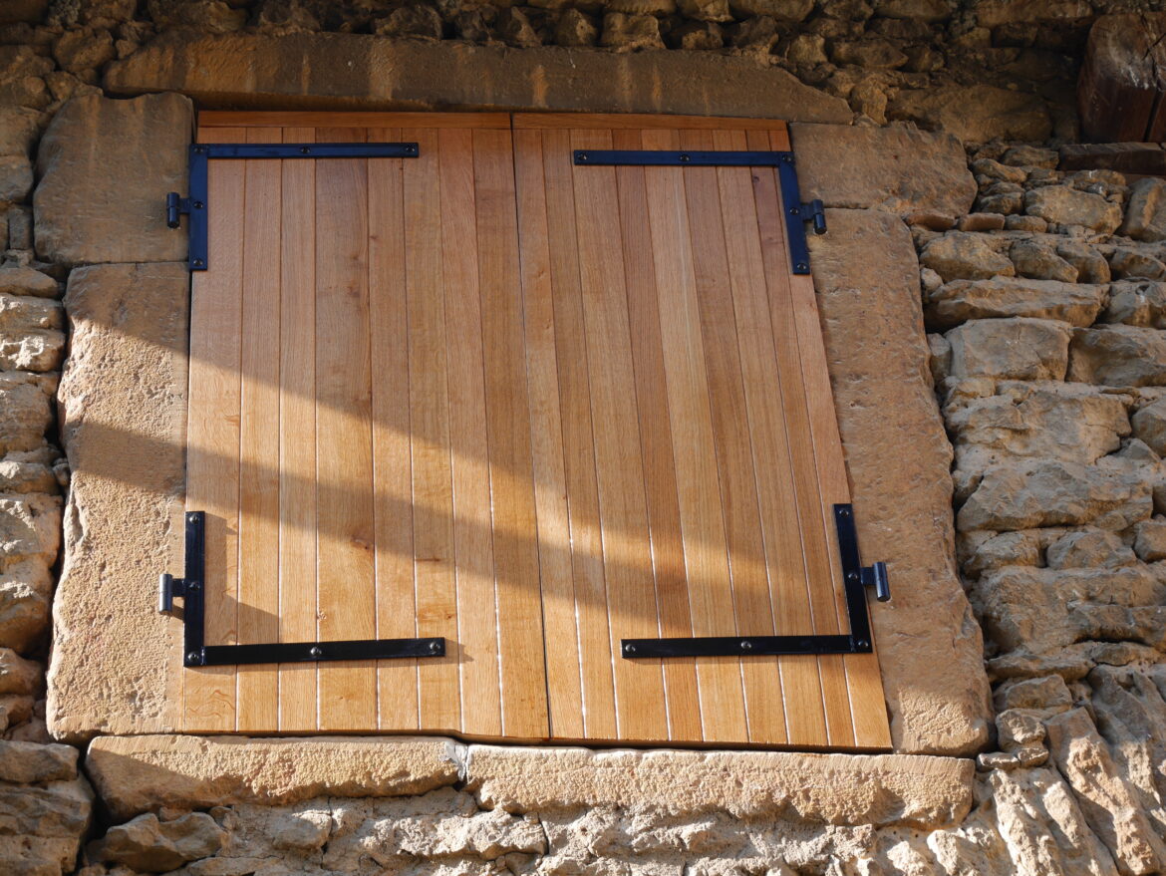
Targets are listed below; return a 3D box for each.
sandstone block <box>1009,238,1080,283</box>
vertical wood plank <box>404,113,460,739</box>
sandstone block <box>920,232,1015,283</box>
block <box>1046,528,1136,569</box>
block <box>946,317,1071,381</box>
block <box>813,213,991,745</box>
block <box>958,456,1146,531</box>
[{"bbox_3d":[0.930,-0.332,4.416,0.131,0.111,0.110,-1,-32,-6],"label":"sandstone block"},{"bbox_3d":[-0.286,-0.054,4.043,0.074,1.337,0.030,-1,-32,-6],"label":"vertical wood plank"},{"bbox_3d":[0.766,-0.331,4.381,0.197,0.122,0.120,0,-31,-7],"label":"sandstone block"},{"bbox_3d":[0.939,0.239,4.072,0.168,0.083,0.130,-1,-32,-6],"label":"block"},{"bbox_3d":[0.908,-0.151,4.694,0.273,0.165,0.150,-1,-32,-6],"label":"block"},{"bbox_3d":[0.647,0.098,4.492,0.226,1.292,0.180,-1,-32,-6],"label":"block"},{"bbox_3d":[0.877,0.142,4.102,0.373,0.154,0.140,0,-31,-7],"label":"block"}]

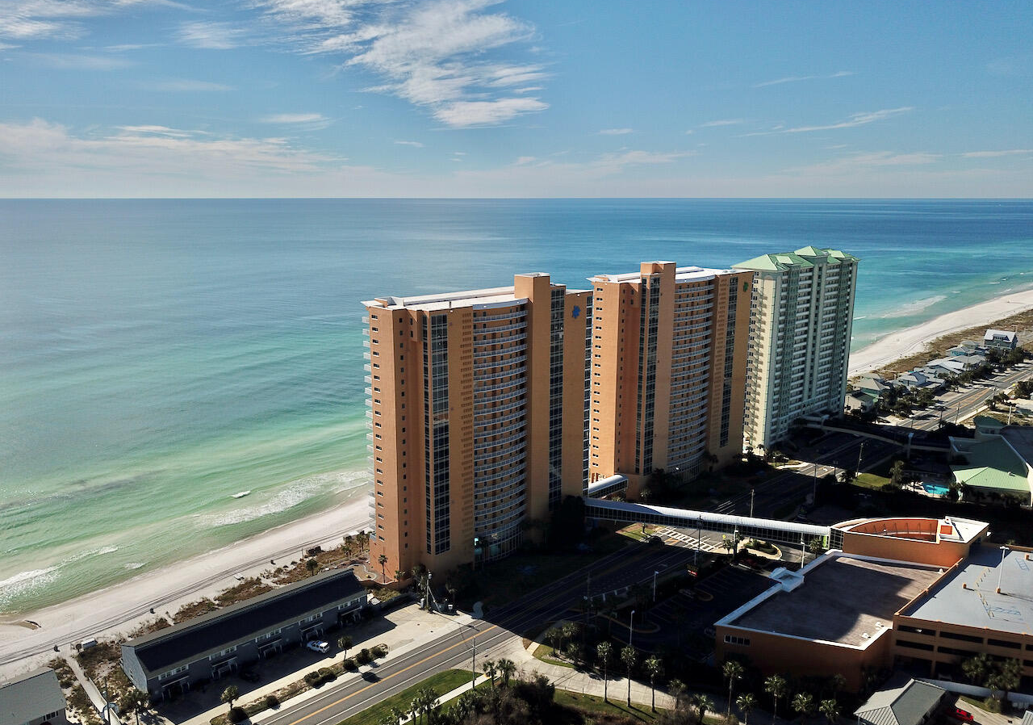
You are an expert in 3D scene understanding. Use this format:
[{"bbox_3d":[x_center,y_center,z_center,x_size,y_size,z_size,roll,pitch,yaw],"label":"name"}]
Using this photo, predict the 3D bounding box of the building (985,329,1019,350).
[{"bbox_3d":[310.272,-14.408,497.284,10.460,11.370,15.610,-11,16,-41],"label":"building"}]

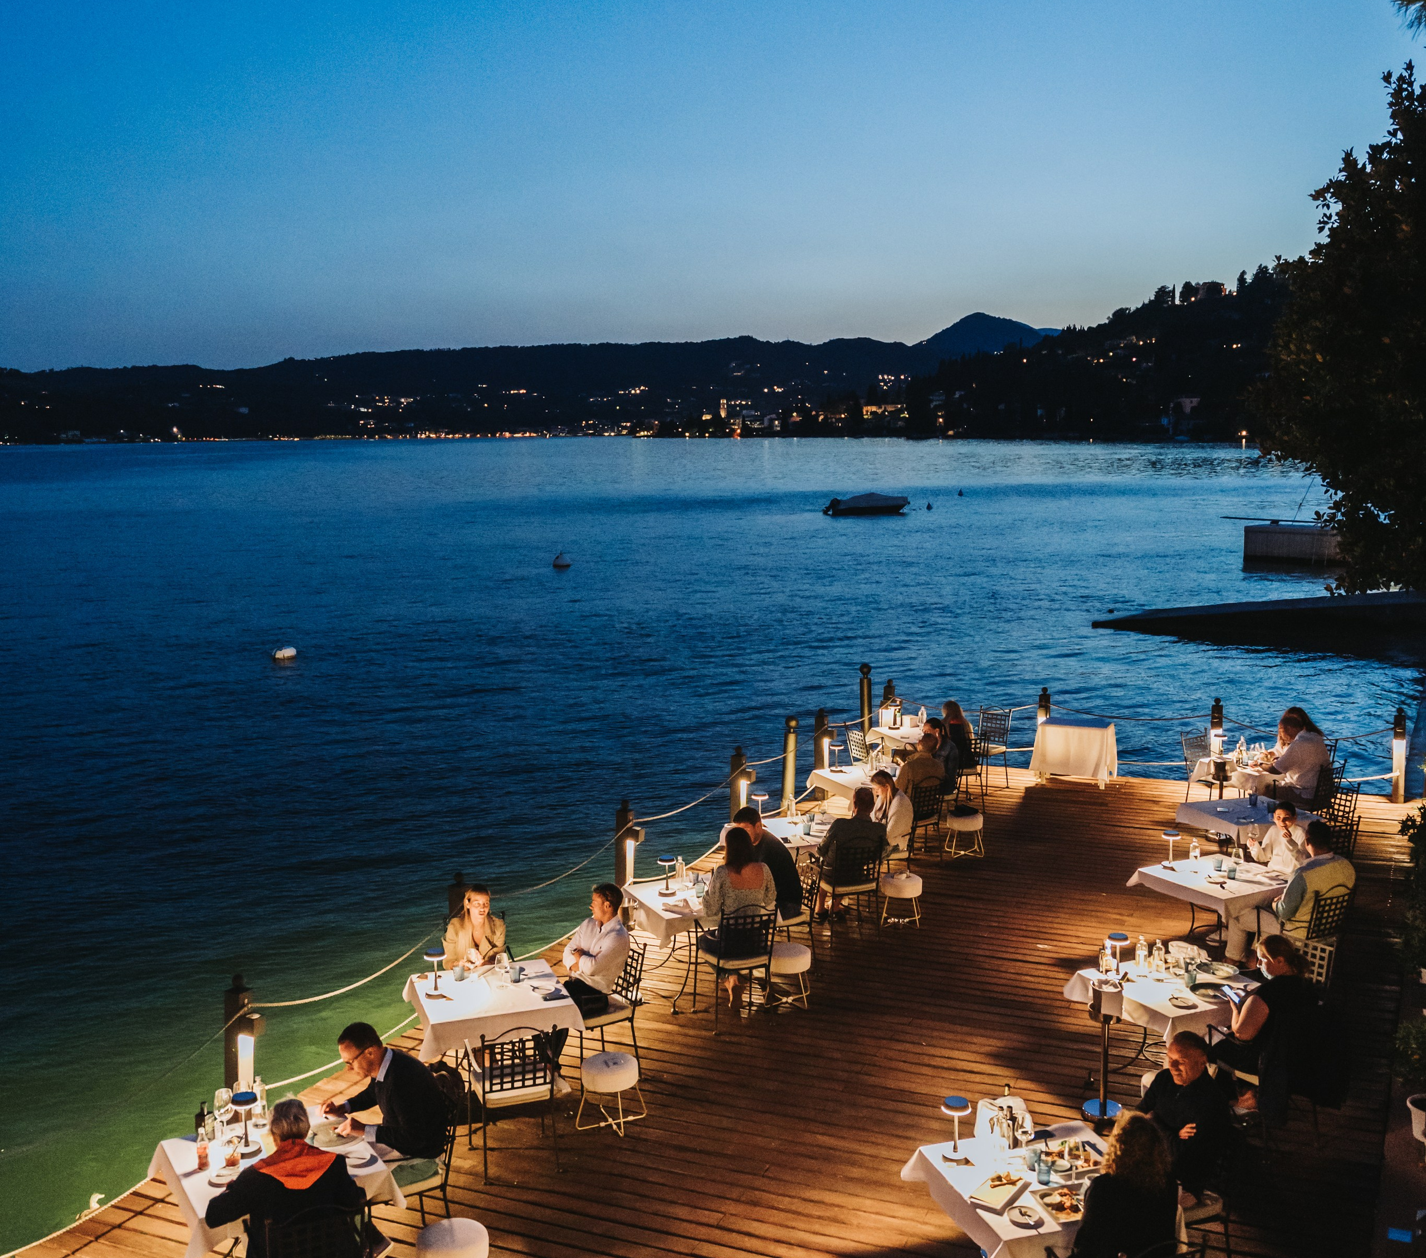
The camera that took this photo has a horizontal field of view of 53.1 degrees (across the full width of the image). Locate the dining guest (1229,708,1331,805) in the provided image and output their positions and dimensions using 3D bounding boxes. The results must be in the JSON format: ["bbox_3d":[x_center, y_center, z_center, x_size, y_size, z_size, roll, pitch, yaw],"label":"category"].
[{"bbox_3d":[5.704,1.502,14.008,0.500,1.310,0.760,-6,10,-40],"label":"dining guest"}]

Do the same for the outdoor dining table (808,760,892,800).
[{"bbox_3d":[1.710,1.968,15.405,0.970,0.750,0.970,-3,8,-20],"label":"outdoor dining table"}]

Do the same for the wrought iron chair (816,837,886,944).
[{"bbox_3d":[1.110,2.183,12.196,0.550,0.920,0.540,-3,9,-23],"label":"wrought iron chair"}]

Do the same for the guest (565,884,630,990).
[{"bbox_3d":[-0.842,2.213,8.886,0.700,1.280,0.520,-5,9,-34],"label":"guest"}]

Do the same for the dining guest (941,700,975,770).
[{"bbox_3d":[2.783,1.426,16.348,0.480,1.270,0.640,-3,8,-24],"label":"dining guest"}]

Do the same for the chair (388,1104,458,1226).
[{"bbox_3d":[-1.542,2.673,7.025,0.500,0.870,0.470,-4,9,-29],"label":"chair"}]

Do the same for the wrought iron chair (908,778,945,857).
[{"bbox_3d":[2.070,1.947,14.817,0.480,0.960,0.540,-4,9,-28],"label":"wrought iron chair"}]

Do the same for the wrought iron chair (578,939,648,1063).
[{"bbox_3d":[-0.735,2.542,9.540,0.540,0.940,0.550,-4,9,-25],"label":"wrought iron chair"}]

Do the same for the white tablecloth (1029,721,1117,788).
[{"bbox_3d":[4.430,1.529,17.527,0.930,0.750,0.580,3,8,18],"label":"white tablecloth"}]

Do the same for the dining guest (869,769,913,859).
[{"bbox_3d":[1.360,1.916,13.027,0.780,1.220,0.500,-4,9,-25],"label":"dining guest"}]

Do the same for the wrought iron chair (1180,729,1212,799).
[{"bbox_3d":[5.370,1.538,15.377,0.470,0.870,0.500,-5,9,-34],"label":"wrought iron chair"}]

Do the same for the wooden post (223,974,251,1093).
[{"bbox_3d":[-2.750,2.480,8.259,0.125,1.060,0.125,4,9,30],"label":"wooden post"}]

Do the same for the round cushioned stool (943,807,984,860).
[{"bbox_3d":[2.600,2.095,14.647,0.380,0.420,0.380,0,8,0],"label":"round cushioned stool"}]

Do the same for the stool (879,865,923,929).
[{"bbox_3d":[1.655,2.385,12.598,0.380,0.410,0.380,1,8,8],"label":"stool"}]

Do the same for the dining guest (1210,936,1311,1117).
[{"bbox_3d":[3.470,2.598,9.103,0.480,1.200,0.720,-6,10,-40],"label":"dining guest"}]

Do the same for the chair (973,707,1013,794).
[{"bbox_3d":[3.200,1.407,16.672,0.500,0.920,0.520,-8,11,-44],"label":"chair"}]

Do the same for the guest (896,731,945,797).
[{"bbox_3d":[1.880,1.619,13.663,0.520,1.310,0.750,-4,9,-28],"label":"guest"}]

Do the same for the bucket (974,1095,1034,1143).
[{"bbox_3d":[1.555,2.613,7.581,0.270,0.260,0.260,0,8,0],"label":"bucket"}]

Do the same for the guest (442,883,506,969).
[{"bbox_3d":[-1.640,2.450,10.041,0.490,1.240,0.700,-3,8,-22],"label":"guest"}]

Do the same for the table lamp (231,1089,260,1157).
[{"bbox_3d":[-2.145,2.270,6.537,0.127,0.280,0.127,0,8,0],"label":"table lamp"}]

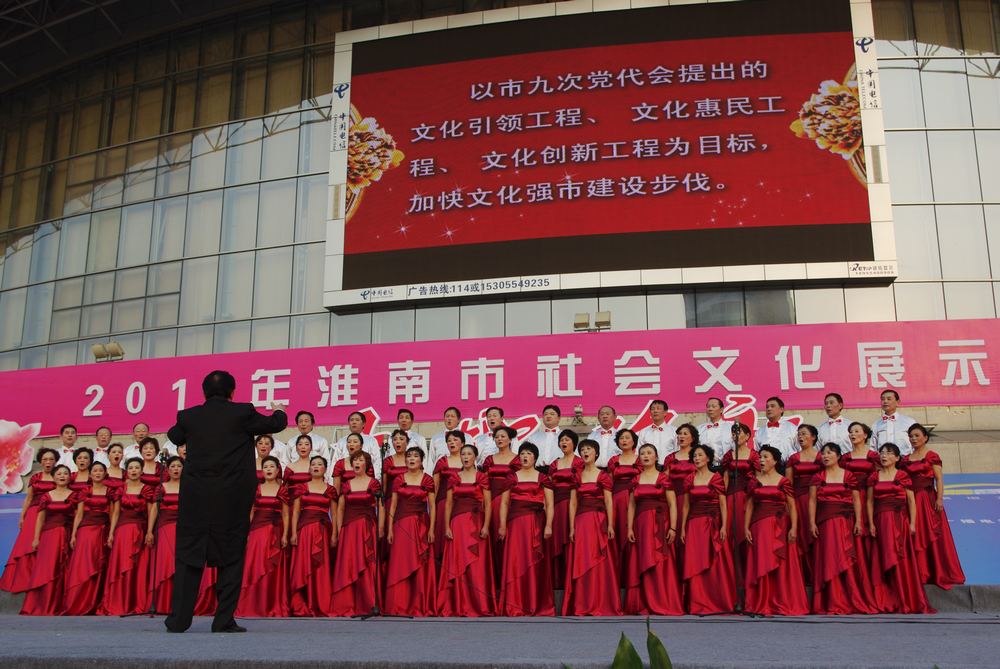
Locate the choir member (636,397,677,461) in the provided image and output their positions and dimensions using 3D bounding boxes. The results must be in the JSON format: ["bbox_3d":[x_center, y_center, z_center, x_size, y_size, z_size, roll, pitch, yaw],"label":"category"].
[{"bbox_3d":[1.724,1.548,11.648,0.490,1.720,0.320,-4,-13,14],"label":"choir member"}]

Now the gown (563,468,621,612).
[{"bbox_3d":[0.873,1.987,10.387,0.540,1.365,0.450,-3,-13,10],"label":"gown"}]

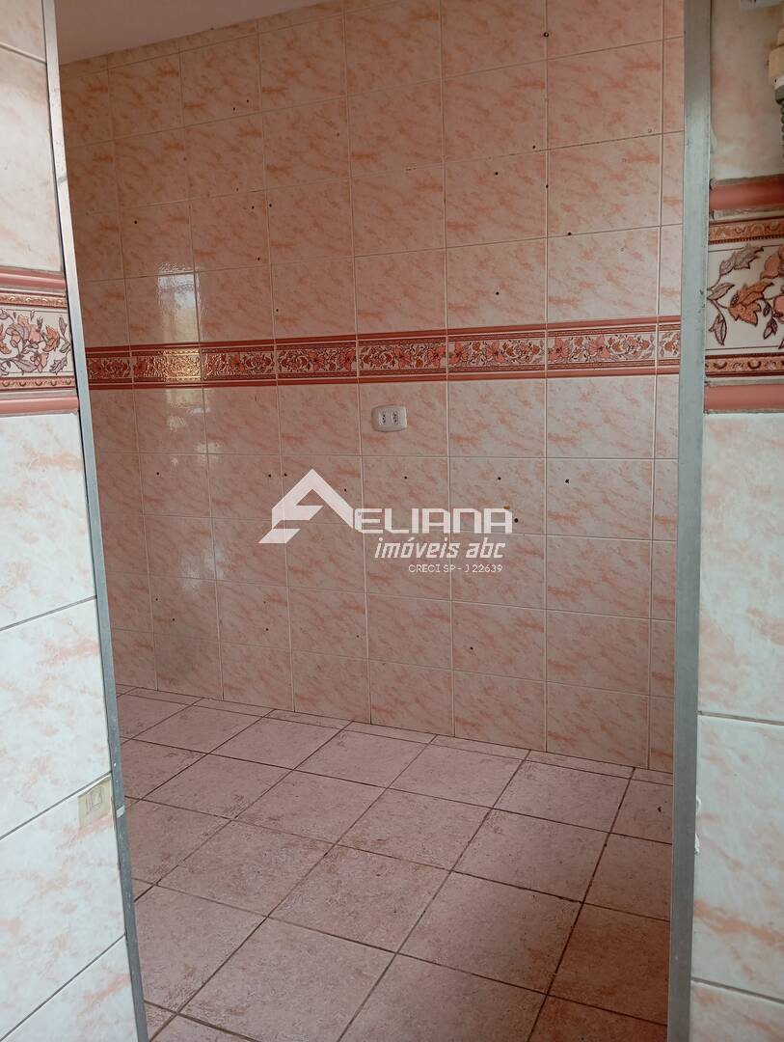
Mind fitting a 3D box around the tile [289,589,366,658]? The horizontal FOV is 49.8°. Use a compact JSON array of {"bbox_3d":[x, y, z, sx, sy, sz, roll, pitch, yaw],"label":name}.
[{"bbox_3d":[-0.237,0.380,3.144,0.330,0.250,0.010,3,11,24],"label":"tile"}]

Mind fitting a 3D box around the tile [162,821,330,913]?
[{"bbox_3d":[-0.377,0.913,2.235,0.336,0.010,0.335,3,11,25],"label":"tile"}]

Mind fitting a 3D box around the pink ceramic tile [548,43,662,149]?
[{"bbox_3d":[0.614,-1.226,2.444,0.330,0.250,0.010,3,11,24],"label":"pink ceramic tile"}]

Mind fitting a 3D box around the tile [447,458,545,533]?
[{"bbox_3d":[0.351,-0.085,2.799,0.330,0.249,0.010,3,11,25],"label":"tile"}]

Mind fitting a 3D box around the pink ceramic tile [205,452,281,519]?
[{"bbox_3d":[-0.556,-0.129,3.214,0.330,0.249,0.010,3,11,25],"label":"pink ceramic tile"}]

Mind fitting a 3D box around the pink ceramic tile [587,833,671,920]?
[{"bbox_3d":[0.700,0.921,2.162,0.341,0.010,0.340,3,11,25],"label":"pink ceramic tile"}]

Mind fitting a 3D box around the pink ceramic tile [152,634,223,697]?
[{"bbox_3d":[-0.835,0.597,3.467,0.329,0.245,0.010,3,11,25],"label":"pink ceramic tile"}]

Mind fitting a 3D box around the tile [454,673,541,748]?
[{"bbox_3d":[0.372,0.656,2.916,0.329,0.245,0.010,3,11,25],"label":"tile"}]

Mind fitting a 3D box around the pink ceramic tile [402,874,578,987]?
[{"bbox_3d":[0.242,0.964,1.998,0.341,0.010,0.340,3,11,25],"label":"pink ceramic tile"}]

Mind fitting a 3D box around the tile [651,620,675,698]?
[{"bbox_3d":[0.968,0.437,2.596,0.330,0.248,0.010,3,11,25],"label":"tile"}]

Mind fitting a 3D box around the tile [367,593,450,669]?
[{"bbox_3d":[0.063,0.395,3.011,0.329,0.248,0.010,3,11,25],"label":"tile"}]

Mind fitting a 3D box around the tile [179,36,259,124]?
[{"bbox_3d":[-0.600,-1.541,2.969,0.331,0.251,0.010,3,11,25],"label":"tile"}]

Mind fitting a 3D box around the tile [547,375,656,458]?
[{"bbox_3d":[0.644,-0.317,2.606,0.330,0.250,0.010,3,11,25],"label":"tile"}]

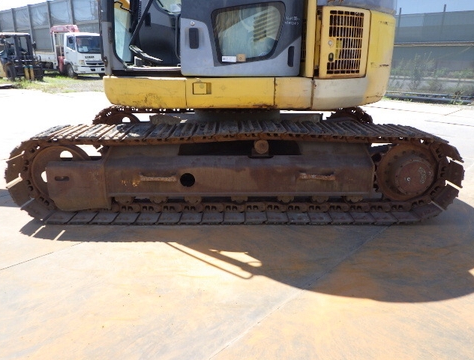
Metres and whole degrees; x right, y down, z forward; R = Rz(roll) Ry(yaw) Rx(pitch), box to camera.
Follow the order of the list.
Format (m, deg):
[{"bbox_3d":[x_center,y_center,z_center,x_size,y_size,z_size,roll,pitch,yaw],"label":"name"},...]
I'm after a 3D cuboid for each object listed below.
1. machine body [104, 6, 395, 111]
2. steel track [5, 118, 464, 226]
[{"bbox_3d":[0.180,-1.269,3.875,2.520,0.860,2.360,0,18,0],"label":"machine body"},{"bbox_3d":[-0.018,-0.073,3.232,3.540,0.730,0.510,0,18,0],"label":"steel track"}]

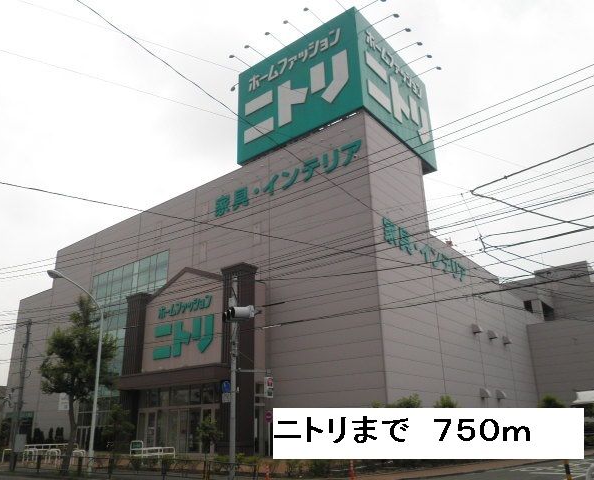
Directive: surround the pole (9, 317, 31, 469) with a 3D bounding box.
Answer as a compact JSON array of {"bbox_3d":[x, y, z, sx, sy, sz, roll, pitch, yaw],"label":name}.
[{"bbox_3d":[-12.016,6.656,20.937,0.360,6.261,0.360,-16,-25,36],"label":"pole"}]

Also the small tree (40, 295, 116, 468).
[{"bbox_3d":[-9.197,5.807,20.187,3.100,7.195,3.100,-16,-25,36],"label":"small tree"}]

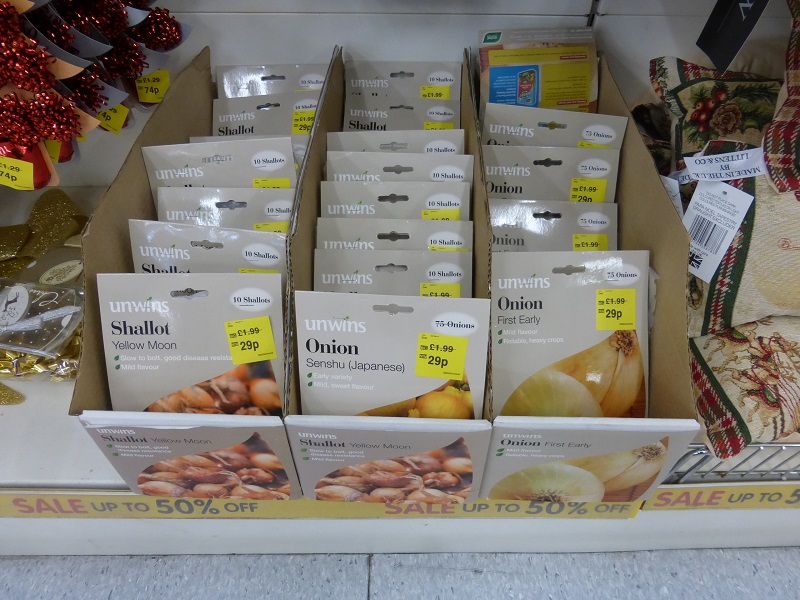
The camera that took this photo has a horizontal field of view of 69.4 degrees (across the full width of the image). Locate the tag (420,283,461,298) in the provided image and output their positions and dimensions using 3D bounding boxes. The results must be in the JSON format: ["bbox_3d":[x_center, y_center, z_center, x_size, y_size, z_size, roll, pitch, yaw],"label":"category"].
[{"bbox_3d":[0.038,0.003,0.554,0.038,0.038,0.001,1,5,2],"label":"tag"}]

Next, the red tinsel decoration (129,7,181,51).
[{"bbox_3d":[-0.271,-0.297,0.632,0.054,0.047,0.040,-4,45,-4],"label":"red tinsel decoration"}]

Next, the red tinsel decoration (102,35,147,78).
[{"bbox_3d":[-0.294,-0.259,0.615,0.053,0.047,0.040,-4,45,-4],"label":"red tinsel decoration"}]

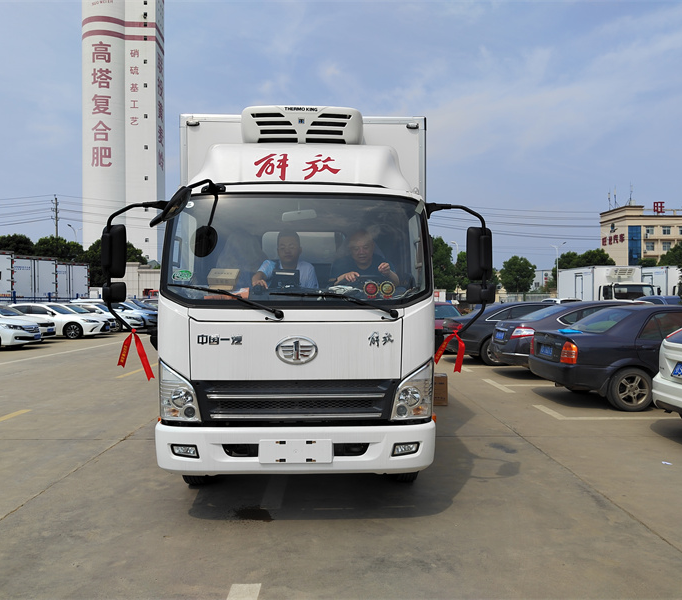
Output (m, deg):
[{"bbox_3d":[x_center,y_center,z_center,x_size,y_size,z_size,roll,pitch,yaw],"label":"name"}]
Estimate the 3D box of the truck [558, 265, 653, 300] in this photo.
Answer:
[{"bbox_3d":[13.400,-0.018,27.005,2.350,3.200,6.000,0,0,-2],"label":"truck"}]

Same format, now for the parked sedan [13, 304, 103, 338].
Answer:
[{"bbox_3d":[-12.150,0.840,22.202,4.920,1.450,1.860,0,0,-1],"label":"parked sedan"}]

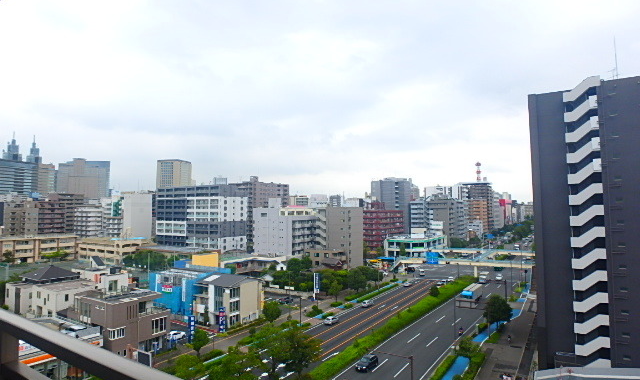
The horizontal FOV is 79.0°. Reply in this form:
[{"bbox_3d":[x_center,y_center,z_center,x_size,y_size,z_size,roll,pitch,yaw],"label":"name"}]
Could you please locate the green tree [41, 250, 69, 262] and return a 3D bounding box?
[{"bbox_3d":[-121.613,31.681,176.350,9.500,6.000,8.000,0,-4,0],"label":"green tree"}]

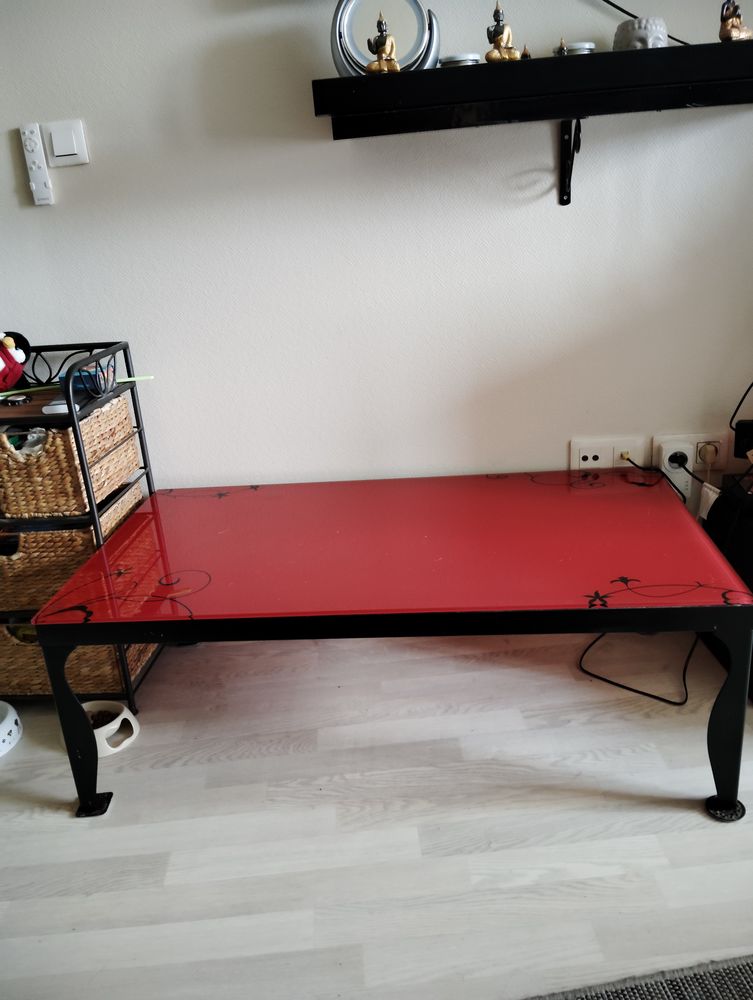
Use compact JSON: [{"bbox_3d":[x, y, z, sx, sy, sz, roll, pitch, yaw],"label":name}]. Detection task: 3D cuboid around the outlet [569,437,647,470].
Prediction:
[{"bbox_3d":[0.504,-0.094,1.760,0.156,0.085,0.014,-3,20,5],"label":"outlet"}]

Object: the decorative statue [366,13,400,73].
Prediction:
[{"bbox_3d":[0.012,-0.765,1.357,0.056,0.098,0.038,-3,20,5],"label":"decorative statue"}]

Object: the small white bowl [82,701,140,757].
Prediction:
[{"bbox_3d":[-0.541,0.445,1.597,0.138,0.052,0.138,-3,20,5],"label":"small white bowl"}]

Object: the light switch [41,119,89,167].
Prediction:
[{"bbox_3d":[-0.622,-0.713,1.616,0.082,0.082,0.014,-3,20,5],"label":"light switch"}]

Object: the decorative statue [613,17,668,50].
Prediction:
[{"bbox_3d":[0.452,-0.774,1.388,0.090,0.092,0.090,-6,20,-3],"label":"decorative statue"}]

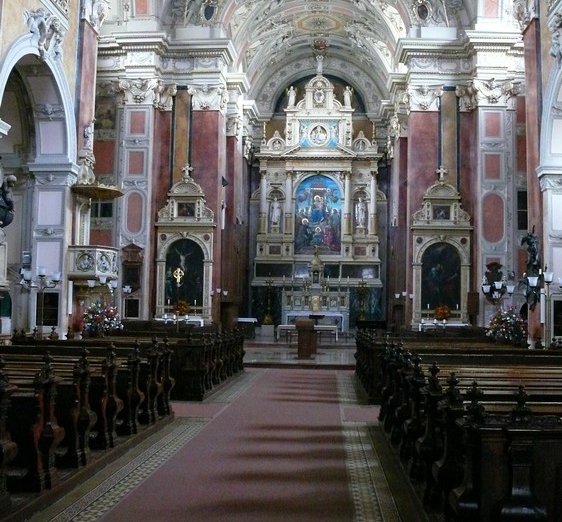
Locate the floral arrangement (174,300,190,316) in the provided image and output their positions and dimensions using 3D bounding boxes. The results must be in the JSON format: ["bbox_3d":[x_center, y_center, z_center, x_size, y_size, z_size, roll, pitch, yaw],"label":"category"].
[{"bbox_3d":[-4.351,2.098,33.485,0.665,0.699,0.620,1,-4,4],"label":"floral arrangement"}]

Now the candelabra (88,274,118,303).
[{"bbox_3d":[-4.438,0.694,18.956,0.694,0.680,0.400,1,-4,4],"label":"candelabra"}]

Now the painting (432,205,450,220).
[{"bbox_3d":[7.107,-2.128,33.572,0.774,0.668,0.100,1,-4,4],"label":"painting"}]

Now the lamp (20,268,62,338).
[{"bbox_3d":[-5.053,1.367,15.881,0.820,2.424,0.500,1,-4,4],"label":"lamp"}]

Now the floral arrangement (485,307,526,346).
[{"bbox_3d":[5.934,1.706,19.904,1.098,1.098,1.018,1,-4,4],"label":"floral arrangement"}]

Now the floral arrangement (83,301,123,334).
[{"bbox_3d":[-5.275,1.684,22.403,1.046,1.000,0.950,1,-4,4],"label":"floral arrangement"}]

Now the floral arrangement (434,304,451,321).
[{"bbox_3d":[6.979,2.225,32.760,0.701,0.701,0.613,1,-4,4],"label":"floral arrangement"}]

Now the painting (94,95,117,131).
[{"bbox_3d":[-8.212,-6.931,35.382,1.161,1.683,0.100,1,-4,4],"label":"painting"}]

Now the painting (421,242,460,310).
[{"bbox_3d":[7.010,0.687,33.173,1.745,2.983,0.150,1,-4,4],"label":"painting"}]

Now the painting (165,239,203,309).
[{"bbox_3d":[-4.335,0.538,34.101,1.714,3.102,0.120,1,-4,4],"label":"painting"}]

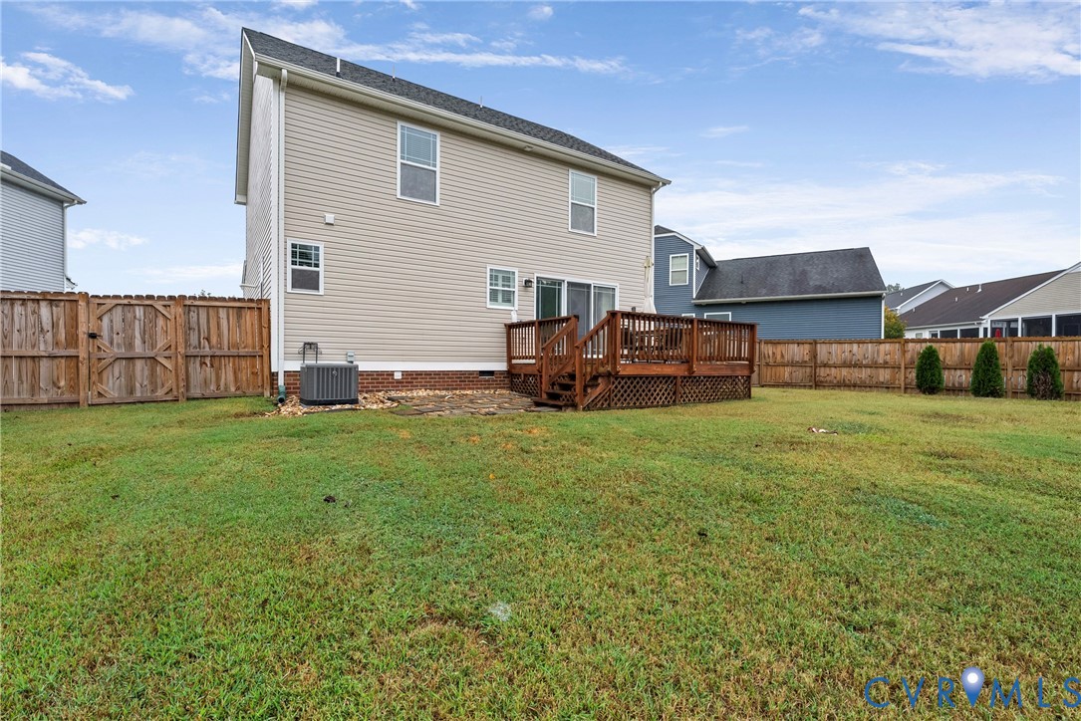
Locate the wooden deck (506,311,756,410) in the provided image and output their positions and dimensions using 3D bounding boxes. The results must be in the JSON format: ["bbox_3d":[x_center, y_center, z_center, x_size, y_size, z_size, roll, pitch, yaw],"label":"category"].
[{"bbox_3d":[1.536,-0.017,10.634,5.020,1.650,4.030,0,1,-34],"label":"wooden deck"}]

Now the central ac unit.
[{"bbox_3d":[-3.751,0.408,8.495,0.820,0.670,0.770,0,1,-34],"label":"central ac unit"}]

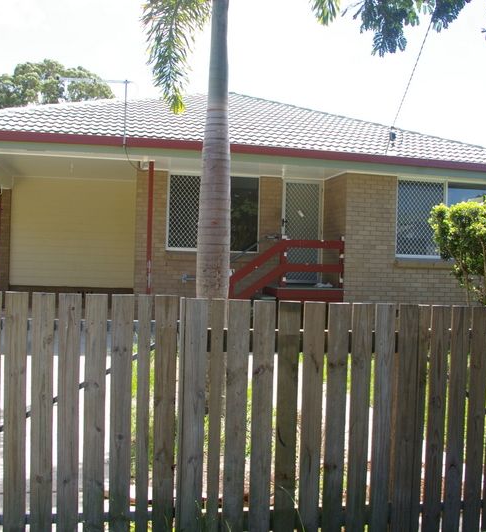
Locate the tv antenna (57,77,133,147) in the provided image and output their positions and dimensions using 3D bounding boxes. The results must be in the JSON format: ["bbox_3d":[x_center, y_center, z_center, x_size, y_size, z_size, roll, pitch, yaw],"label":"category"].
[{"bbox_3d":[-2.380,-2.500,9.700,1.200,1.130,0.400,2,1,-12],"label":"tv antenna"}]

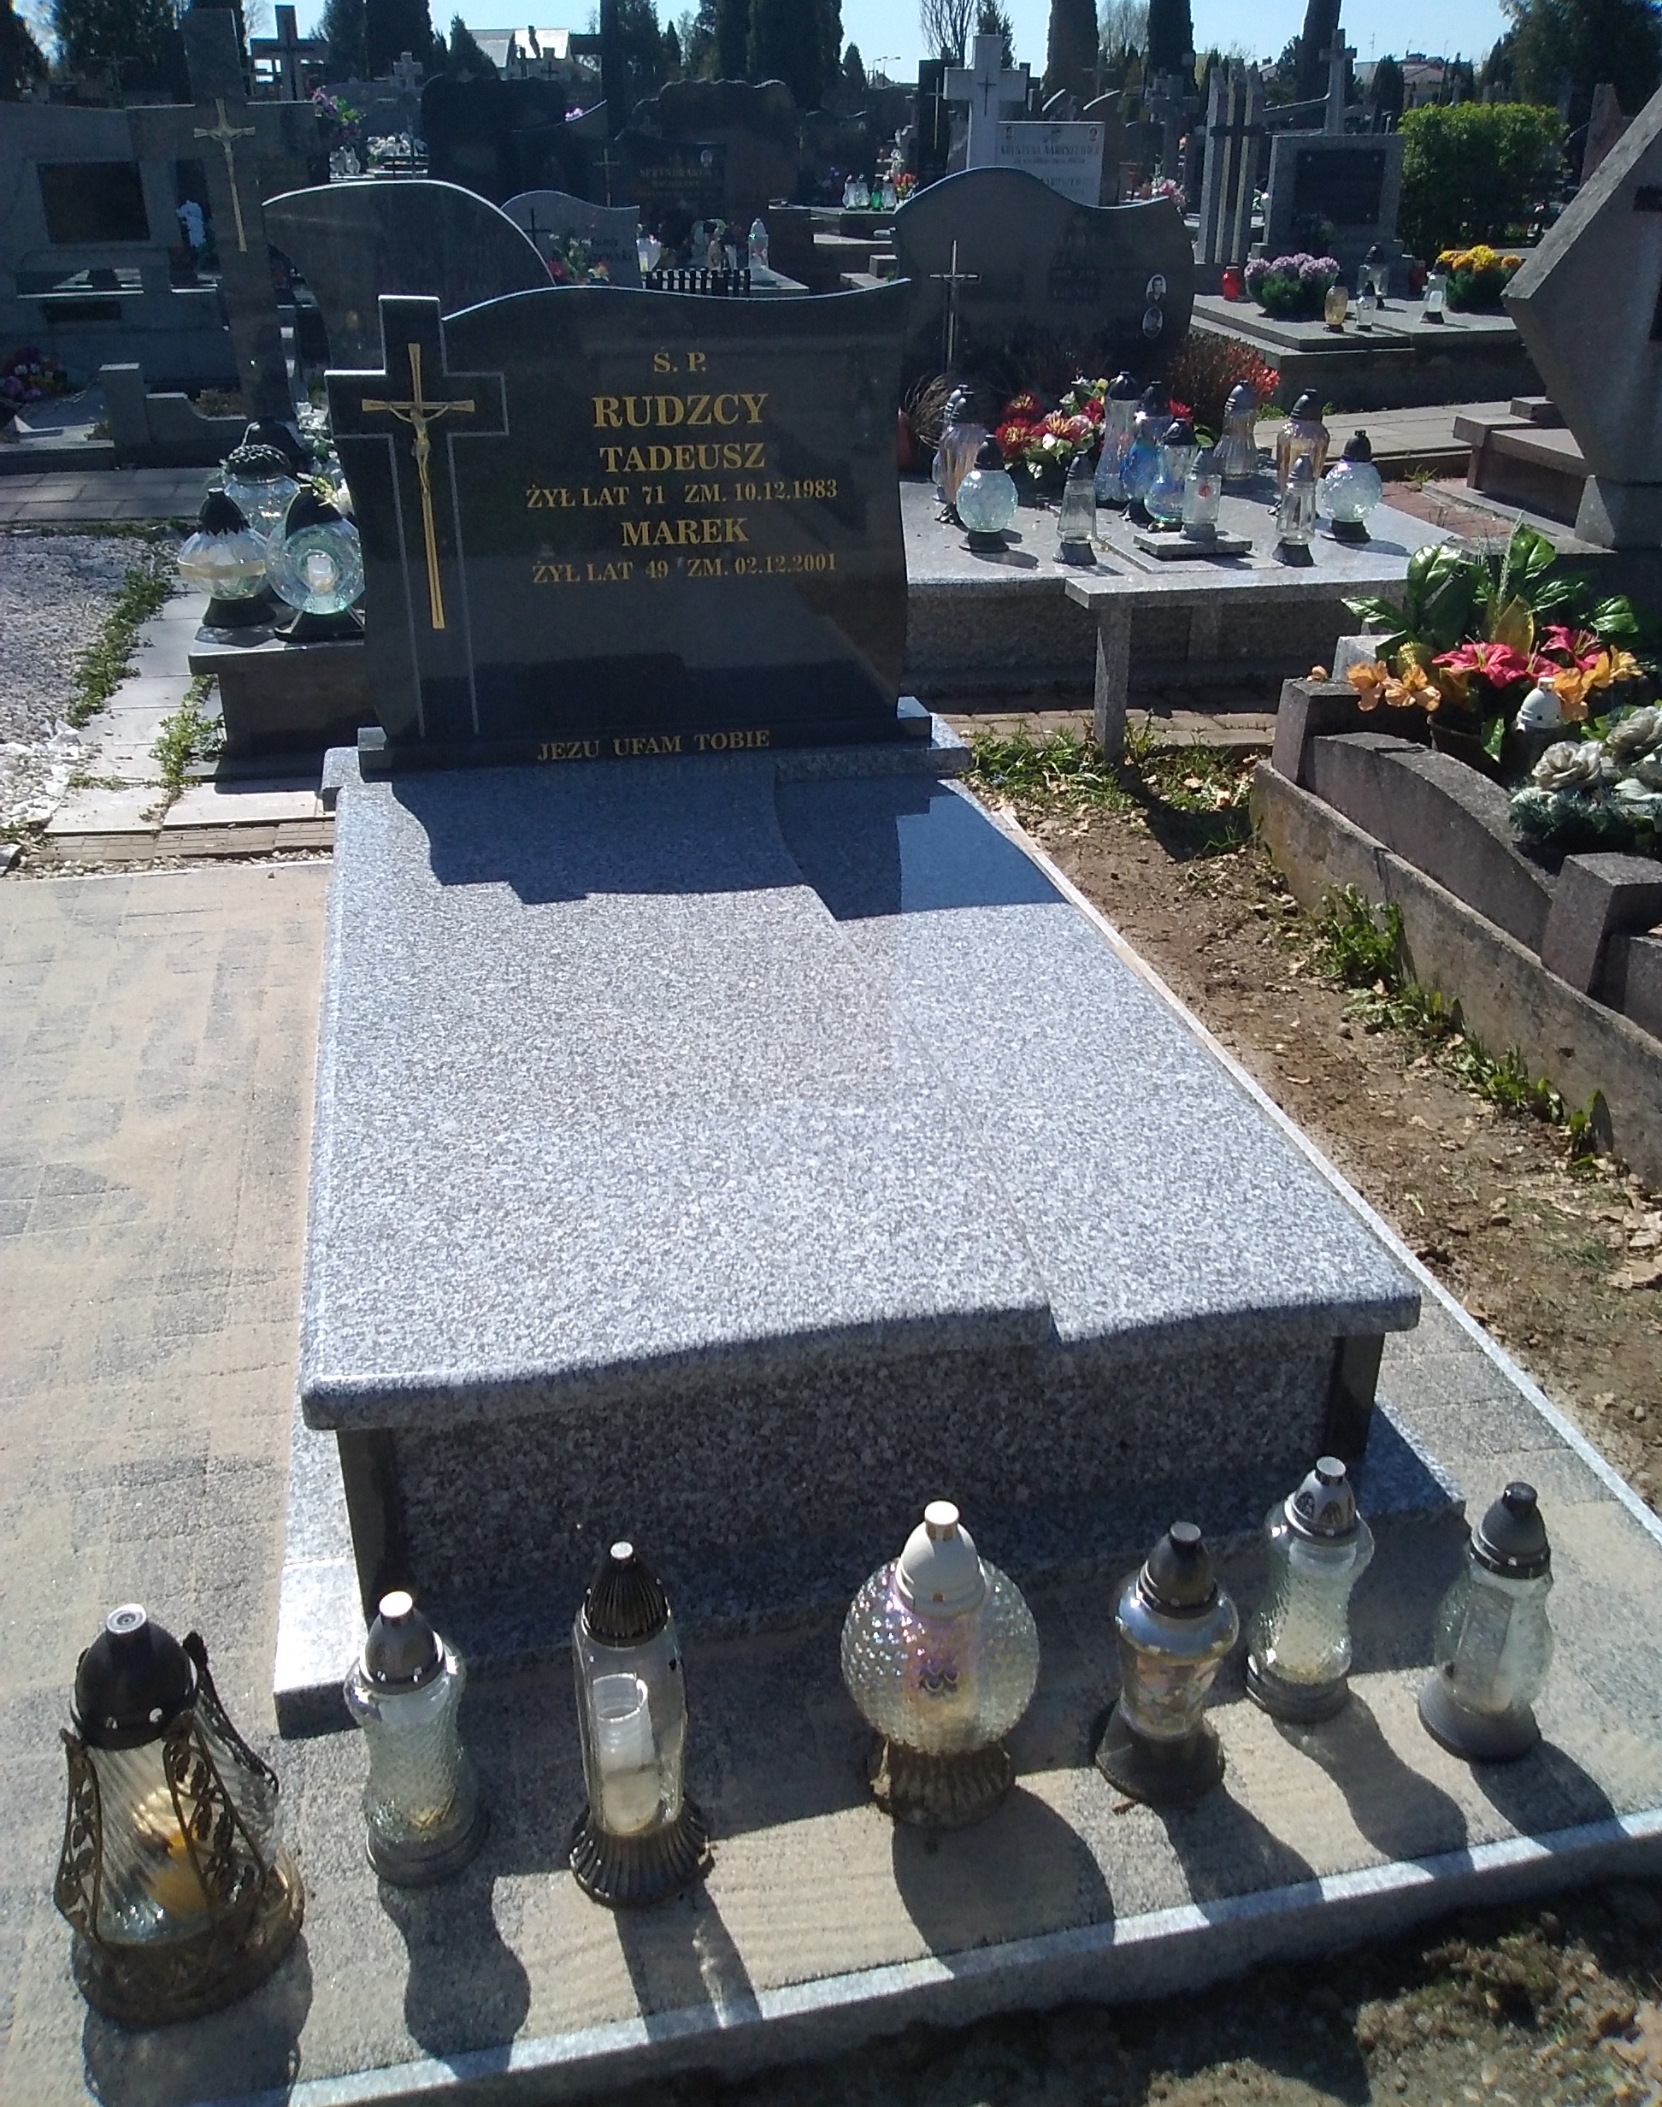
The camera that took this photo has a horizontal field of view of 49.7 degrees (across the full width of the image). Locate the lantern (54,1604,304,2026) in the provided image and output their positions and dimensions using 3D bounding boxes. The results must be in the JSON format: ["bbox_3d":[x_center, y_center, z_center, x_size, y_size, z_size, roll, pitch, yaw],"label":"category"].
[{"bbox_3d":[-0.569,0.611,1.512,0.210,0.352,0.205,-5,27,-11],"label":"lantern"}]

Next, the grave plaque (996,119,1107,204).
[{"bbox_3d":[1.415,-5.689,11.584,0.680,0.570,0.100,-4,28,-8],"label":"grave plaque"}]

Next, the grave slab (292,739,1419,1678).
[{"bbox_3d":[-0.143,0.010,2.720,1.175,0.338,1.915,-6,28,-11],"label":"grave slab"}]

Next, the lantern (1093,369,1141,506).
[{"bbox_3d":[0.952,-2.024,5.879,0.156,0.413,0.156,-5,27,-11],"label":"lantern"}]

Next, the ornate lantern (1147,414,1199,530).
[{"bbox_3d":[1.118,-1.897,5.852,0.178,0.322,0.178,-6,28,-11],"label":"ornate lantern"}]

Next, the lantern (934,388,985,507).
[{"bbox_3d":[0.375,-1.767,5.278,0.148,0.350,0.148,0,28,0],"label":"lantern"}]

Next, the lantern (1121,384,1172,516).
[{"bbox_3d":[0.938,-1.772,5.261,0.142,0.373,0.142,-6,28,-11],"label":"lantern"}]

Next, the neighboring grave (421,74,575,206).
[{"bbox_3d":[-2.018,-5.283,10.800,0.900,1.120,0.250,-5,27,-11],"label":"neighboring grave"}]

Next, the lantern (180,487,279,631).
[{"bbox_3d":[-1.474,-1.217,4.387,0.222,0.319,0.217,-5,27,-11],"label":"lantern"}]

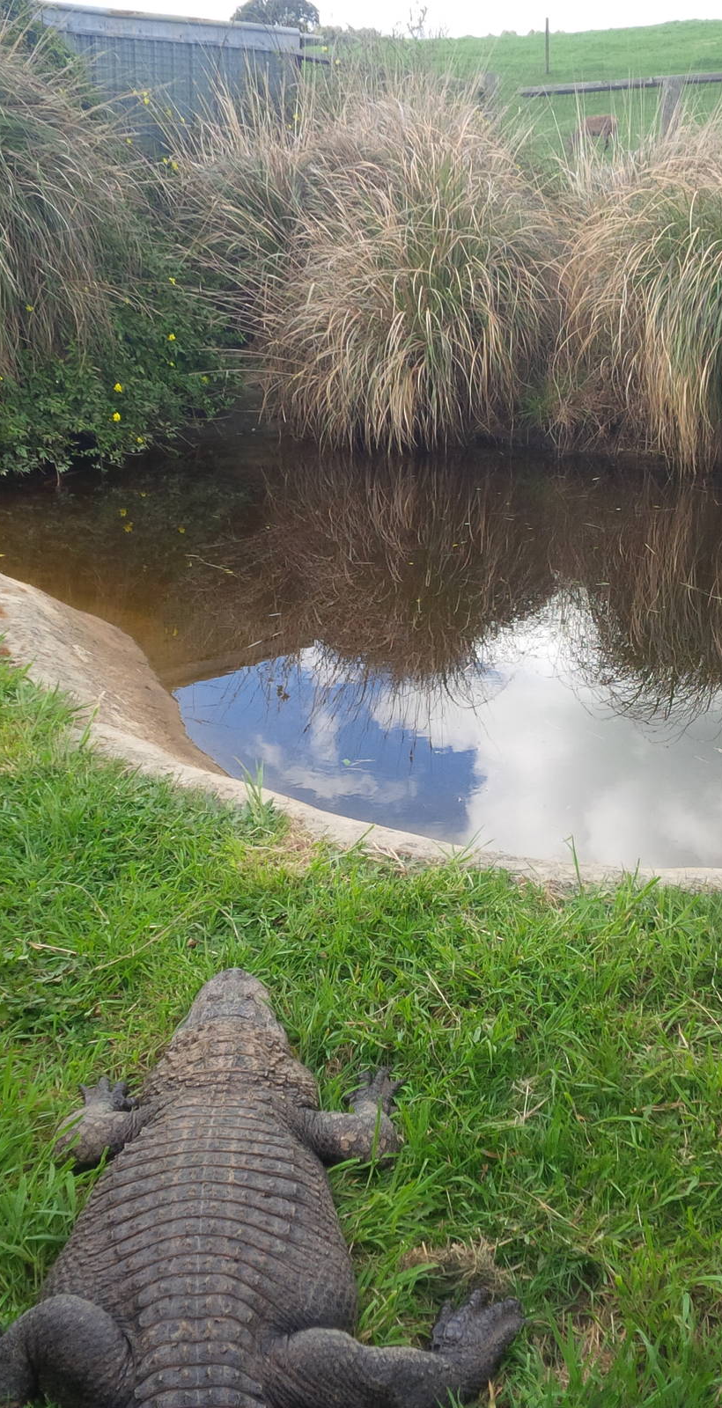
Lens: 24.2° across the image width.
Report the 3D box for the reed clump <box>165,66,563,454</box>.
[{"bbox_3d":[0.030,-2.350,8.750,1.950,1.720,1.900,0,17,0],"label":"reed clump"}]

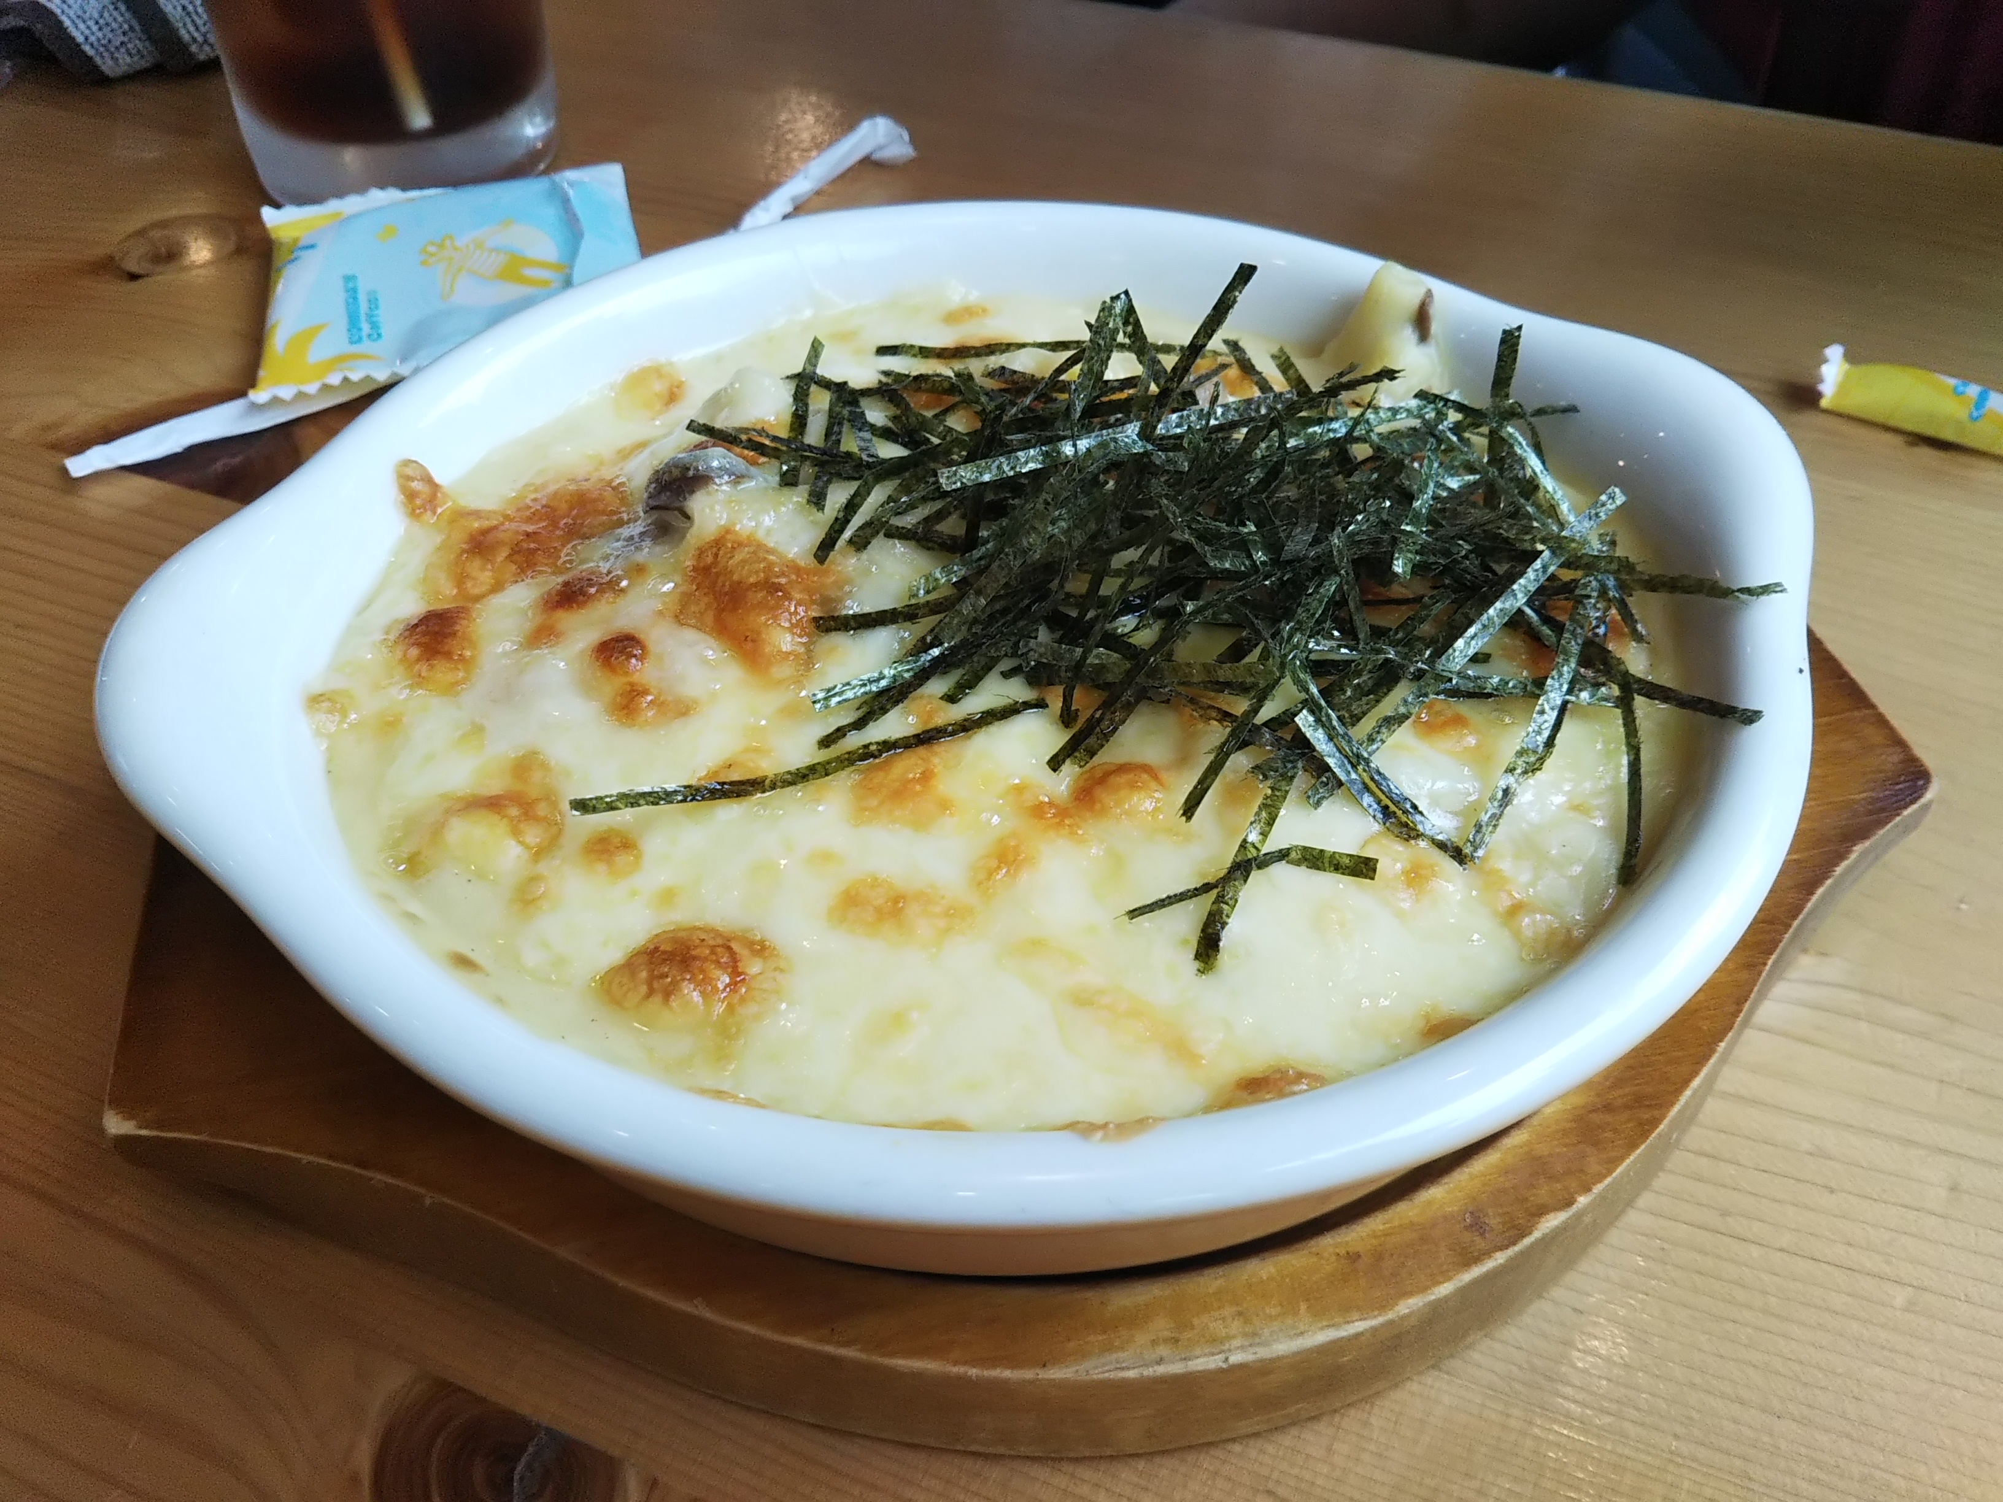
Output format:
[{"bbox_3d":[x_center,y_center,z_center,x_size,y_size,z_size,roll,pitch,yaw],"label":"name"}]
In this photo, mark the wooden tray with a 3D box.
[{"bbox_3d":[0.003,0.000,0.225,0.210,0.016,0.179,-9,44,-10],"label":"wooden tray"}]

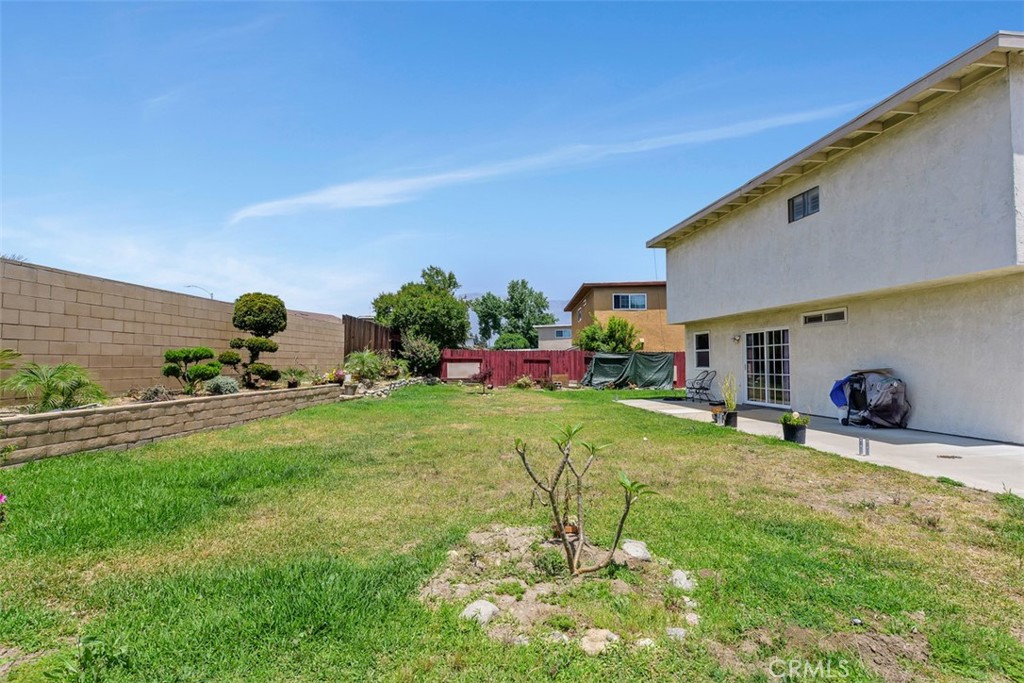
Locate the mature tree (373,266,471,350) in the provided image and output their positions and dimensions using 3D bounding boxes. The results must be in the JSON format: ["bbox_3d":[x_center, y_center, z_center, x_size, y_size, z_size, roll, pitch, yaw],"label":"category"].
[{"bbox_3d":[-4.892,-0.811,24.600,5.300,6.400,5.000,0,-2,0],"label":"mature tree"}]

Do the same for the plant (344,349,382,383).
[{"bbox_3d":[-5.156,0.816,15.800,1.300,1.150,1.250,0,-3,3],"label":"plant"}]

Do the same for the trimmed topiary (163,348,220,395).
[{"bbox_3d":[-6.268,0.567,8.900,0.880,0.940,1.000,0,-2,3],"label":"trimmed topiary"}]

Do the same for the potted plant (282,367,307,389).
[{"bbox_3d":[-5.831,0.965,12.200,0.560,0.580,0.560,0,-2,3],"label":"potted plant"}]

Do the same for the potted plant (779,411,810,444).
[{"bbox_3d":[4.345,1.315,7.000,0.420,0.500,0.420,0,-2,-6],"label":"potted plant"}]

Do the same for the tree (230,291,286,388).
[{"bbox_3d":[-5.737,-0.024,10.300,1.260,2.140,1.100,0,-3,3],"label":"tree"}]

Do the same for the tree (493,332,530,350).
[{"bbox_3d":[0.000,1.135,35.000,2.900,3.400,2.900,0,-3,2],"label":"tree"}]

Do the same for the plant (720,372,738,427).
[{"bbox_3d":[4.167,1.105,8.700,0.330,1.040,0.320,0,-3,0],"label":"plant"}]

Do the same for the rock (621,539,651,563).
[{"bbox_3d":[0.744,1.249,2.720,0.175,0.090,0.140,0,-3,0],"label":"rock"}]

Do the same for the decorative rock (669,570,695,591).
[{"bbox_3d":[0.891,1.250,2.400,0.120,0.080,0.100,0,-3,0],"label":"decorative rock"}]

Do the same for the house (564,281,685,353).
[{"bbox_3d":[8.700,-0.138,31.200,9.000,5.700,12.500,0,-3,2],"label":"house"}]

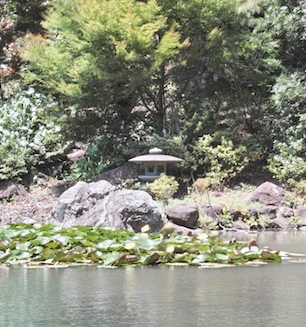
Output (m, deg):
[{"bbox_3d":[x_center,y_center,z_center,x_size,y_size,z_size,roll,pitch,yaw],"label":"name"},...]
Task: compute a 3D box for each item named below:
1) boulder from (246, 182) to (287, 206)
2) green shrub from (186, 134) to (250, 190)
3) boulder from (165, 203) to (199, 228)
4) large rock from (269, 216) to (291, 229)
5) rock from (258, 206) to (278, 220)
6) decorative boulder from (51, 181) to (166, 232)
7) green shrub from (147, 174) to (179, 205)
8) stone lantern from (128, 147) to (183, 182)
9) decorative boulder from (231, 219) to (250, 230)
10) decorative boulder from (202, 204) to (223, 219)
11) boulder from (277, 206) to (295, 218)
[{"bbox_3d":[2.353,0.643,22.300,0.829,0.483,0.620,0,1,0],"label":"boulder"},{"bbox_3d":[1.357,-0.021,22.200,1.311,1.156,1.150,0,1,0],"label":"green shrub"},{"bbox_3d":[0.579,1.040,21.300,0.683,0.480,0.520,0,1,0],"label":"boulder"},{"bbox_3d":[2.513,1.163,21.200,0.473,0.229,0.360,0,1,0],"label":"large rock"},{"bbox_3d":[2.181,0.948,20.400,0.398,0.266,0.320,0,1,0],"label":"rock"},{"bbox_3d":[-0.864,0.844,21.000,2.255,1.005,1.600,0,1,0],"label":"decorative boulder"},{"bbox_3d":[0.193,0.529,21.900,0.652,0.593,0.600,0,1,0],"label":"green shrub"},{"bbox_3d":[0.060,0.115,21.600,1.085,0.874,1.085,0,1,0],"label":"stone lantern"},{"bbox_3d":[1.636,1.139,20.000,0.353,0.214,0.280,0,1,0],"label":"decorative boulder"},{"bbox_3d":[1.189,0.960,21.500,0.400,0.271,0.360,0,1,0],"label":"decorative boulder"},{"bbox_3d":[2.530,0.934,20.500,0.334,0.229,0.280,0,1,0],"label":"boulder"}]

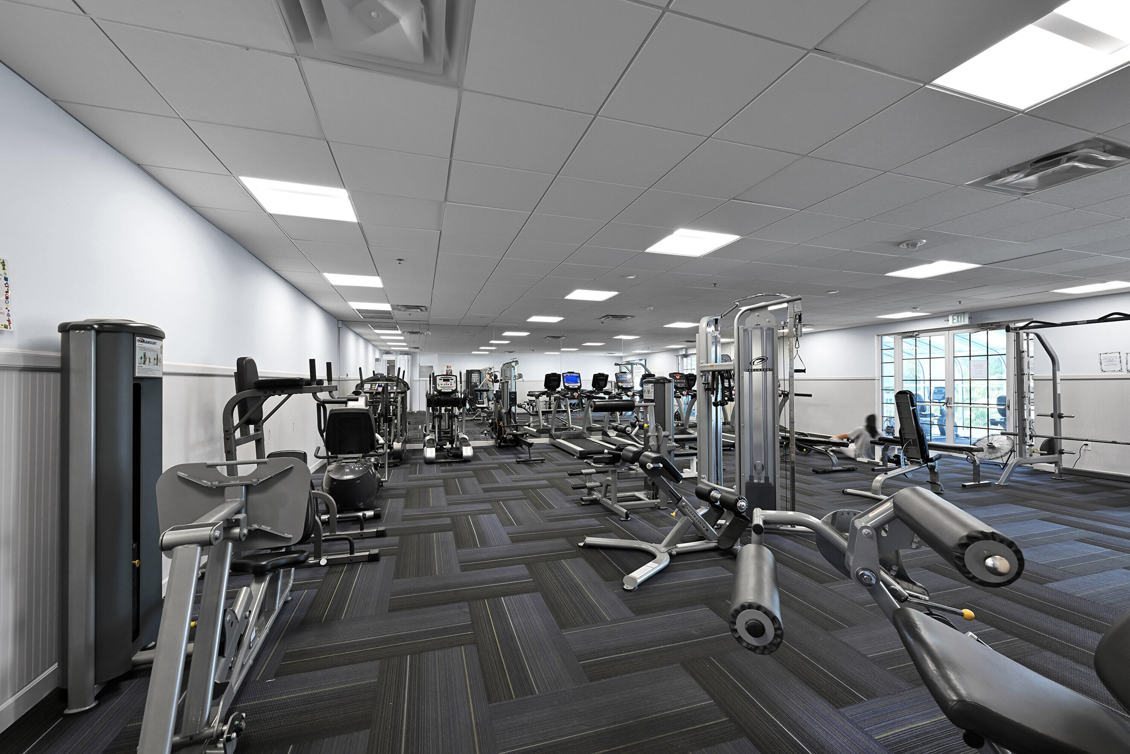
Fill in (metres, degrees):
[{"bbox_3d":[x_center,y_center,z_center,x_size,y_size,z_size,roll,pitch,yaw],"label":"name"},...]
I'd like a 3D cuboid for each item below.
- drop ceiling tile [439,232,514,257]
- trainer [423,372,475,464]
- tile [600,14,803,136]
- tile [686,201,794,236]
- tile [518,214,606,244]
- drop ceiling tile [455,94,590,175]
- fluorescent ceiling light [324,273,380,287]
[{"bbox_3d":[-0.818,-1.192,3.956,0.600,0.020,0.600,0,-1,-18],"label":"drop ceiling tile"},{"bbox_3d":[-2.331,0.711,8.688,0.820,1.680,1.750,0,0,-18],"label":"trainer"},{"bbox_3d":[0.526,-1.206,1.815,0.603,0.020,0.603,0,0,-18],"label":"tile"},{"bbox_3d":[1.319,-1.199,3.356,0.600,0.020,0.600,0,-1,-18],"label":"tile"},{"bbox_3d":[-0.032,-1.194,3.558,0.603,0.020,0.603,0,0,-18],"label":"tile"},{"bbox_3d":[-0.240,-1.209,2.220,0.600,0.020,0.600,0,-1,-18],"label":"drop ceiling tile"},{"bbox_3d":[-2.553,-1.192,5.325,0.600,0.050,0.600,0,-1,-18],"label":"fluorescent ceiling light"}]

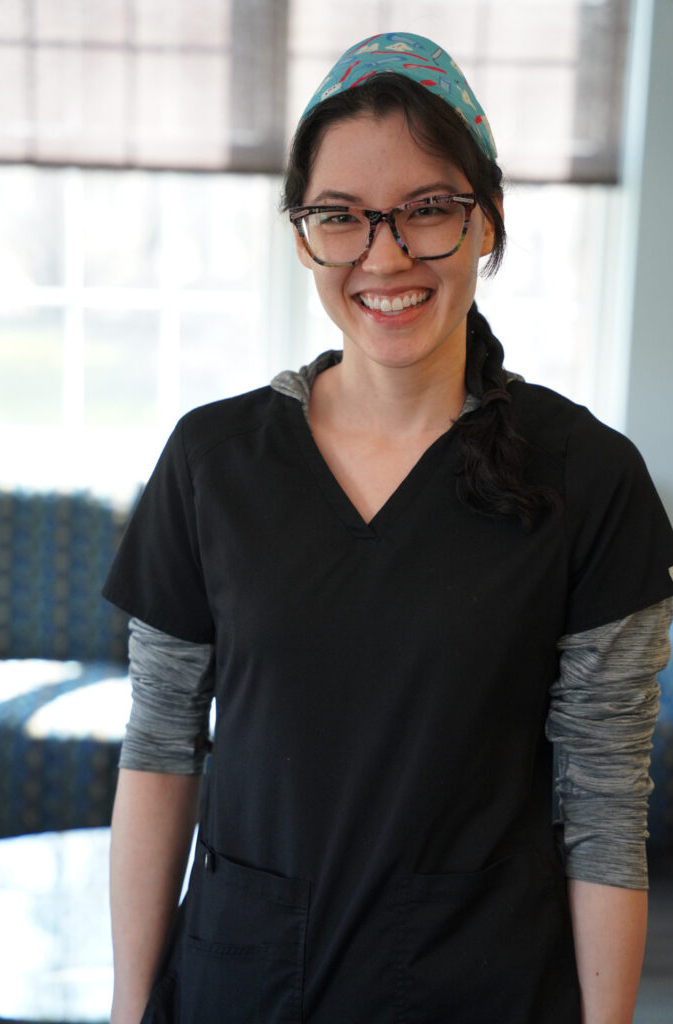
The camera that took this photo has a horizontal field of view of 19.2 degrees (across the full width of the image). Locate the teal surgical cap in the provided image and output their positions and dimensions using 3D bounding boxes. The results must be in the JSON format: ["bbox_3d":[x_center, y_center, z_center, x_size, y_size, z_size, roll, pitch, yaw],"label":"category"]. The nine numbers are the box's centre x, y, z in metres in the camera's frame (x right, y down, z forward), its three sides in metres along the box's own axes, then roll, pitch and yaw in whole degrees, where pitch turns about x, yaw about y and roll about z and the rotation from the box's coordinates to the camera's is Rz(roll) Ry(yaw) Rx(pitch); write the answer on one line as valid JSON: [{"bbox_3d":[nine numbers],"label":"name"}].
[{"bbox_3d":[0.049,-0.308,1.585,0.160,0.140,0.175,-1,11,7],"label":"teal surgical cap"}]

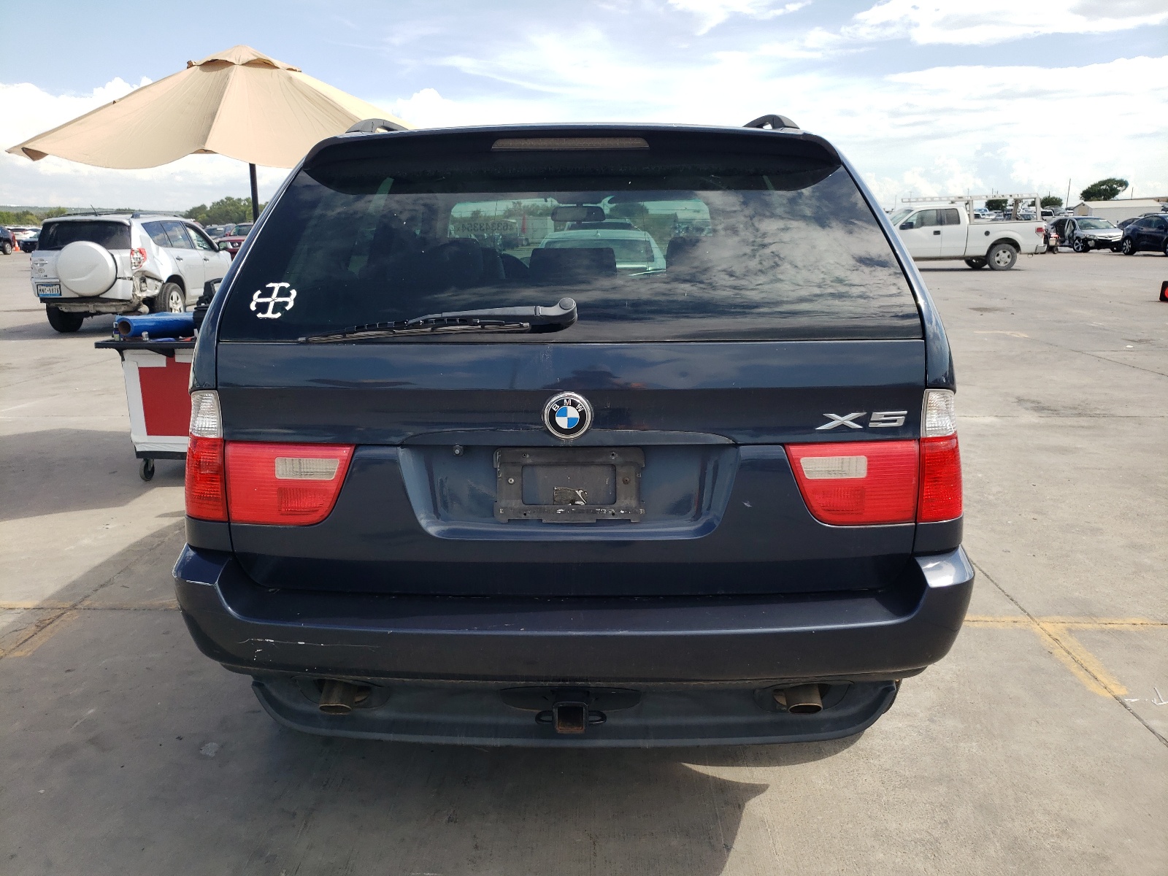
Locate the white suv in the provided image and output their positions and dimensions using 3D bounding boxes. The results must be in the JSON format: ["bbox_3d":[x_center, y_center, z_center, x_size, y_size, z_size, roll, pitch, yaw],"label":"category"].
[{"bbox_3d":[-6.758,-2.741,14.085,1.830,1.710,4.550,0,14,2],"label":"white suv"}]

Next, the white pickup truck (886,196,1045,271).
[{"bbox_3d":[10.789,-6.149,26.421,5.900,2.200,2.050,0,14,1],"label":"white pickup truck"}]

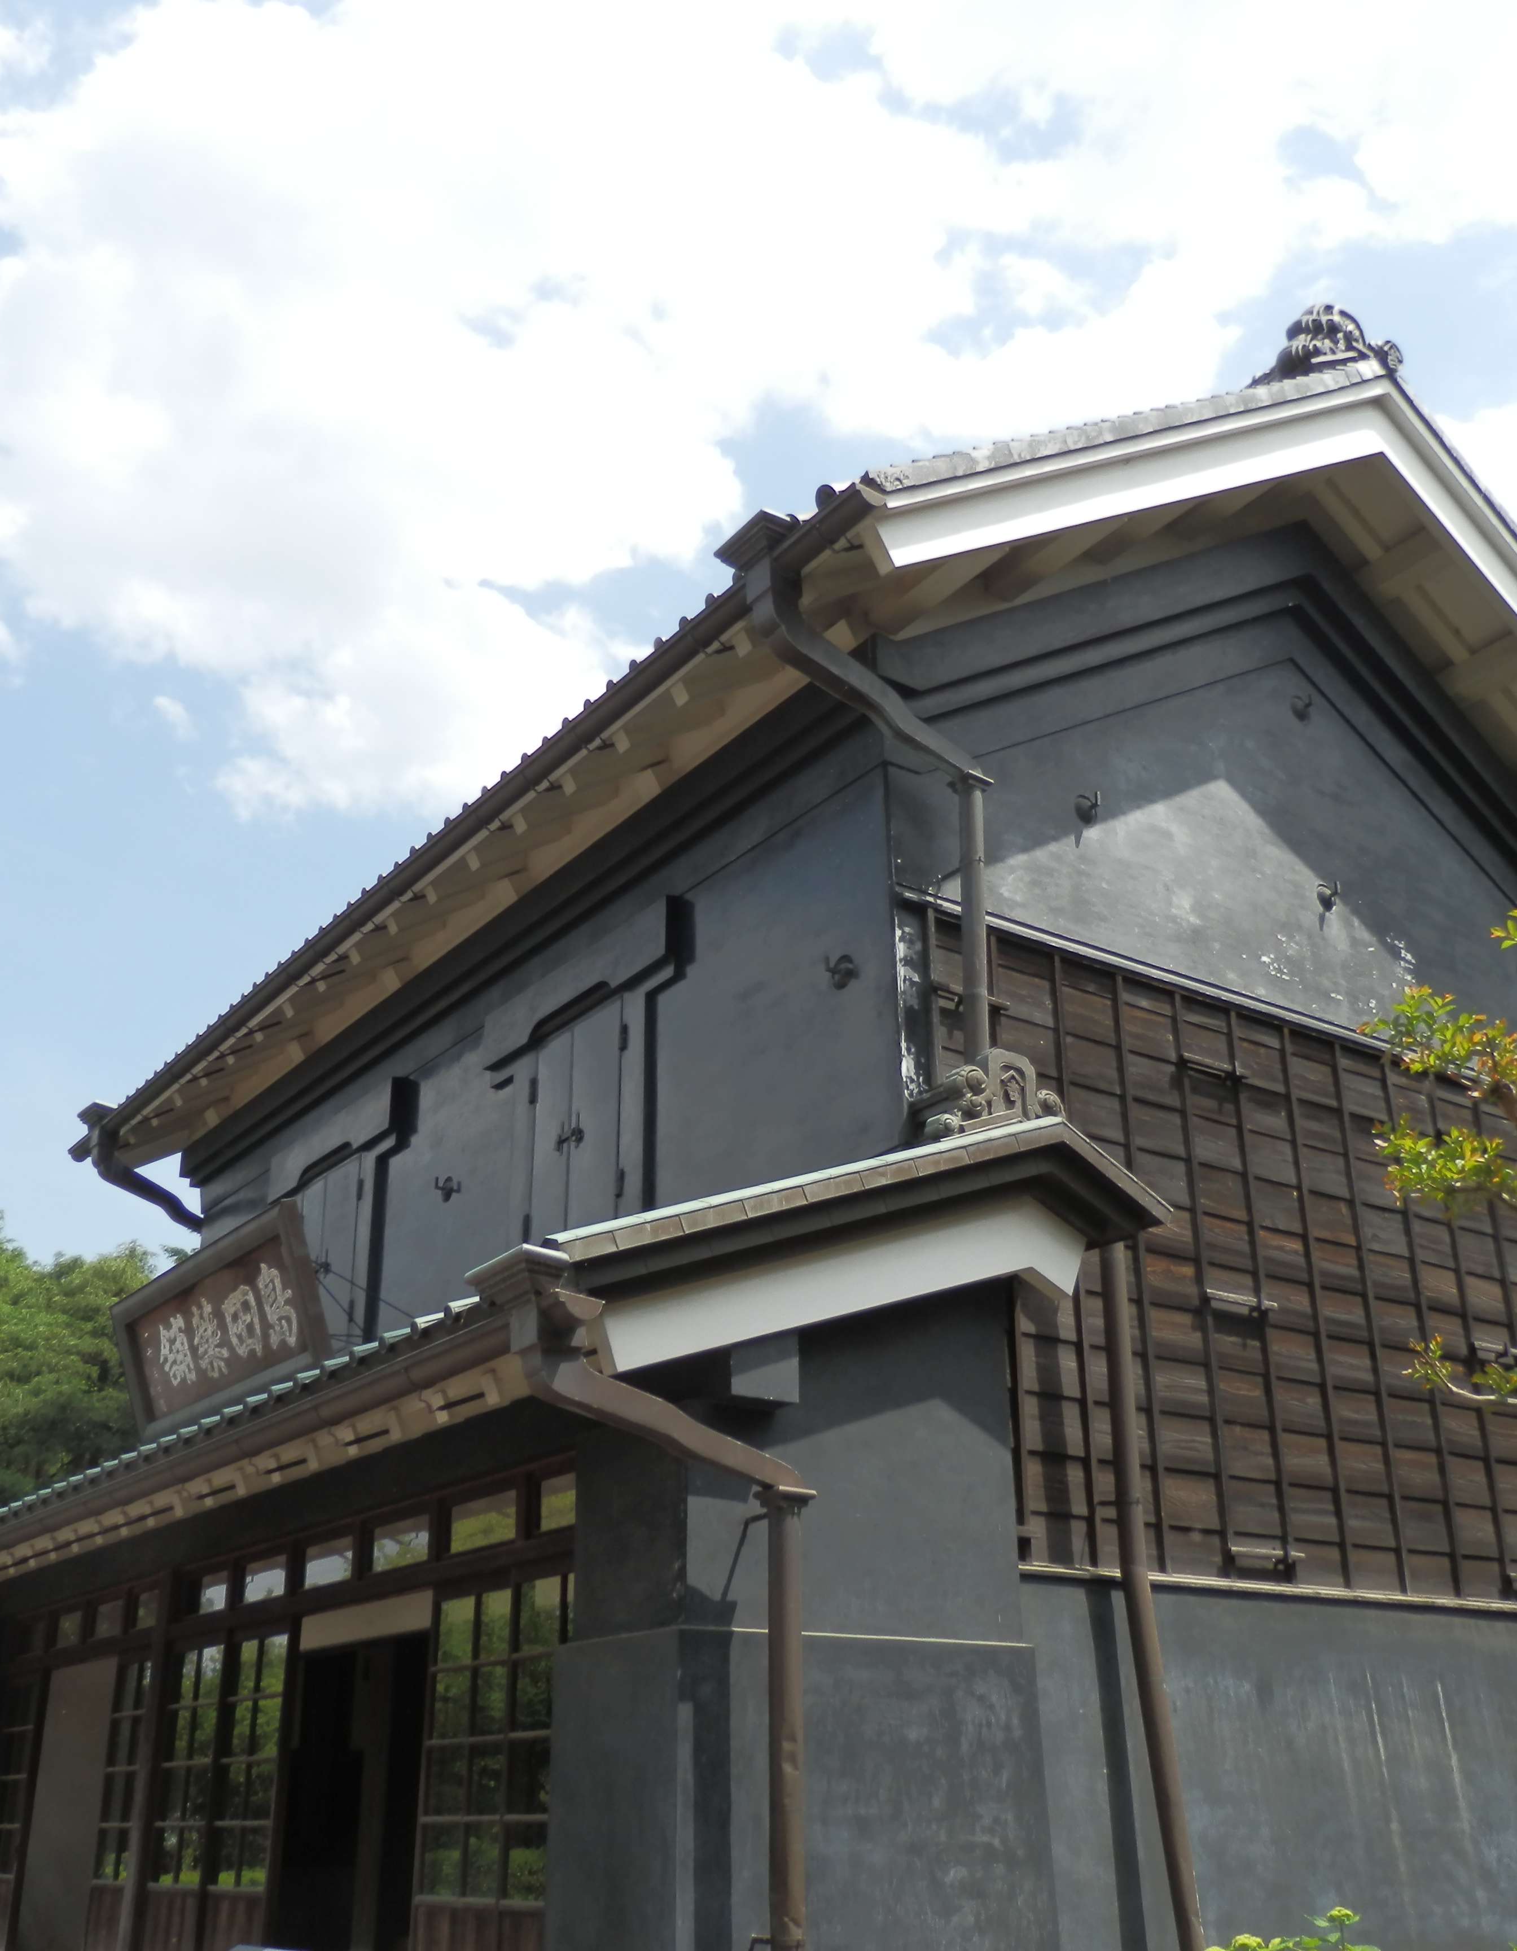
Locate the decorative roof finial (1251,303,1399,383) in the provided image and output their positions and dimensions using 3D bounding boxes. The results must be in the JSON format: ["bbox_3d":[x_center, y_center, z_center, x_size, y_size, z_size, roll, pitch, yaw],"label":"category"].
[{"bbox_3d":[3.821,-4.229,12.591,1.120,0.720,0.400,16,-29,-32],"label":"decorative roof finial"}]

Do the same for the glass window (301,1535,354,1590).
[{"bbox_3d":[-2.348,3.236,10.339,0.040,0.230,0.670,16,-29,-32],"label":"glass window"}]

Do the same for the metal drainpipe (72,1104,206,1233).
[{"bbox_3d":[-5.648,1.873,17.507,1.320,1.070,0.420,16,-29,-32],"label":"metal drainpipe"}]

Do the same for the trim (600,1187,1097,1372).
[{"bbox_3d":[0.439,1.304,7.963,2.600,1.060,0.120,16,-29,-32],"label":"trim"}]

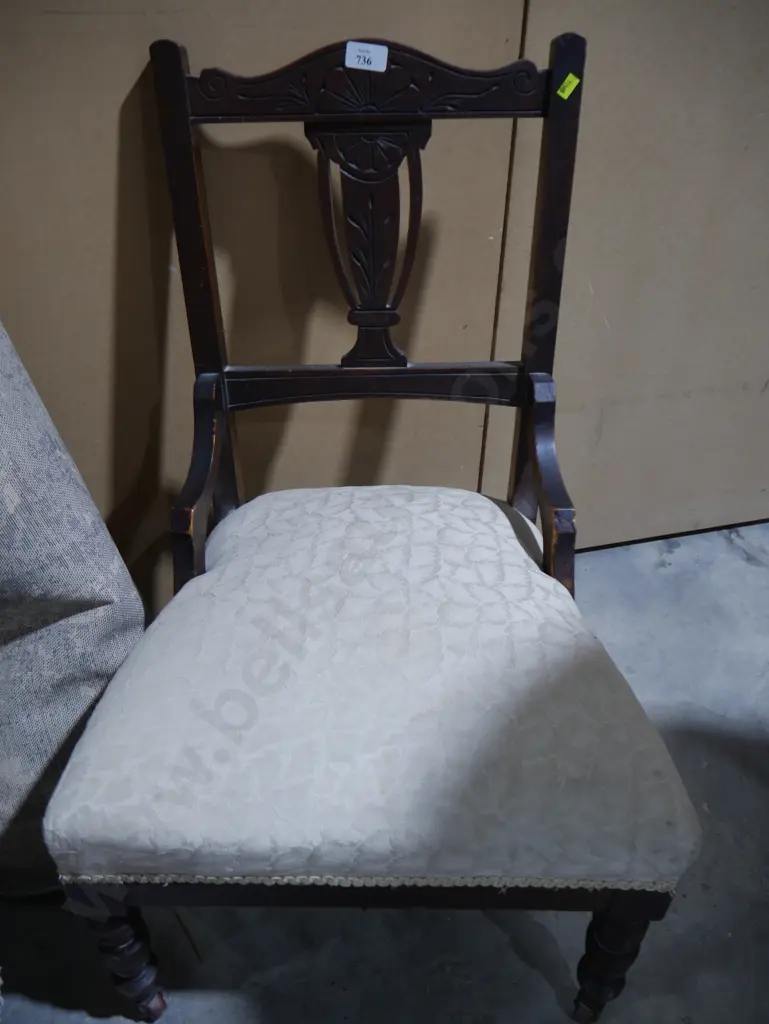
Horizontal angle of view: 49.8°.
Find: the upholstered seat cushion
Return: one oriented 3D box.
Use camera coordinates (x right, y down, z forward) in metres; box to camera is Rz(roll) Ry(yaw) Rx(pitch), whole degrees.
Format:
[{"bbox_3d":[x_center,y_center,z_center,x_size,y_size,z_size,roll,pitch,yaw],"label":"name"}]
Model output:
[{"bbox_3d":[-0.011,0.121,0.826,0.520,0.105,0.465,0,38,2],"label":"upholstered seat cushion"}]

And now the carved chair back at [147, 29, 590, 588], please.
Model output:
[{"bbox_3d":[-0.013,-0.174,0.838,0.420,0.520,0.190,0,31,2],"label":"carved chair back"}]

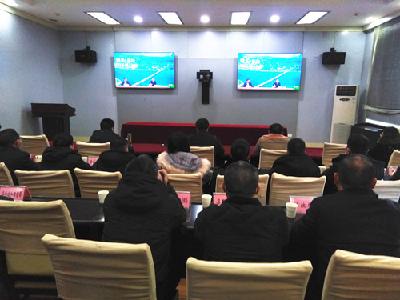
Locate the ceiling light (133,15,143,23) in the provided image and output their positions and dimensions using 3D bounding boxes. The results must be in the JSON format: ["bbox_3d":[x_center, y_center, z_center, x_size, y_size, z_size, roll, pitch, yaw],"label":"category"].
[{"bbox_3d":[-1.555,-3.236,7.142,0.200,0.070,0.200,2,11,4],"label":"ceiling light"}]

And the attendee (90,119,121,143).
[{"bbox_3d":[-1.372,0.142,4.607,0.520,1.260,0.750,1,10,4],"label":"attendee"}]

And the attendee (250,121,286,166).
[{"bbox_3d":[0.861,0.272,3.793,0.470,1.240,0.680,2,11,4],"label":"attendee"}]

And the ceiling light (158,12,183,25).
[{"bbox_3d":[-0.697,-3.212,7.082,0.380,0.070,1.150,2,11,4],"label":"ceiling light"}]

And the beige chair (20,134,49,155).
[{"bbox_3d":[-2.500,0.208,4.568,0.460,0.930,0.560,0,10,-4],"label":"beige chair"}]

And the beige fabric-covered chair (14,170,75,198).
[{"bbox_3d":[-1.389,0.606,2.902,0.480,0.950,0.570,0,10,-1],"label":"beige fabric-covered chair"}]

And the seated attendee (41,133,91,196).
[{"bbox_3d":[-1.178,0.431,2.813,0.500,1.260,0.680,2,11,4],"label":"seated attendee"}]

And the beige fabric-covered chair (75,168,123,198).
[{"bbox_3d":[-0.838,0.611,2.911,0.480,0.950,0.570,3,11,14],"label":"beige fabric-covered chair"}]

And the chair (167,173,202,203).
[{"bbox_3d":[-0.193,0.597,2.593,0.460,0.930,0.560,2,10,4],"label":"chair"}]

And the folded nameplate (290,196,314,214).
[{"bbox_3d":[0.725,0.376,1.985,0.200,0.105,0.080,2,10,4],"label":"folded nameplate"}]

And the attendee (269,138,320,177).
[{"bbox_3d":[0.893,0.479,2.954,0.520,1.230,0.750,1,10,4],"label":"attendee"}]

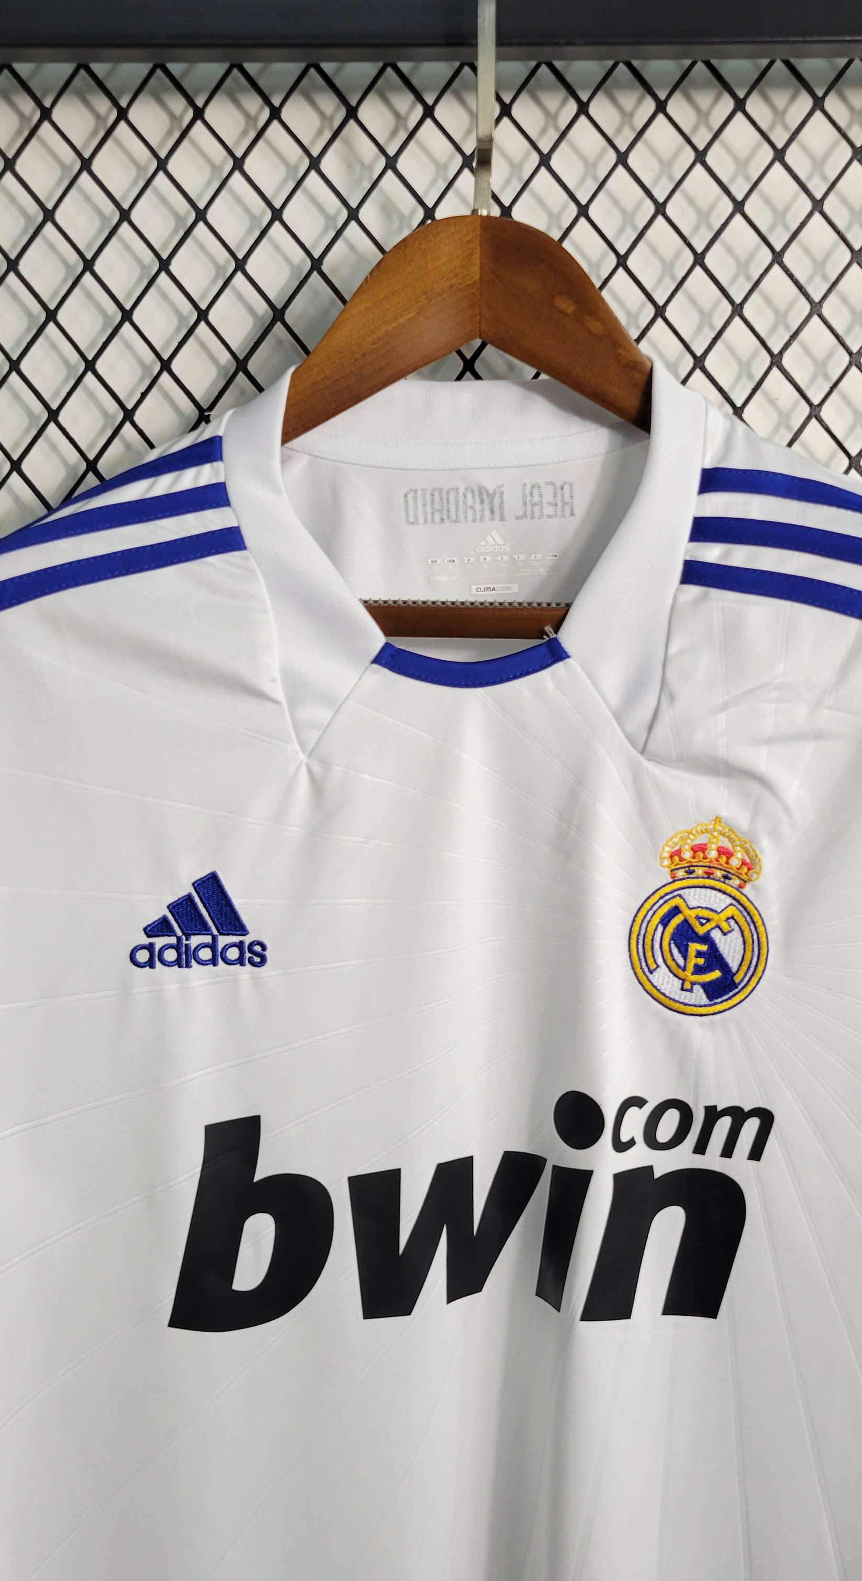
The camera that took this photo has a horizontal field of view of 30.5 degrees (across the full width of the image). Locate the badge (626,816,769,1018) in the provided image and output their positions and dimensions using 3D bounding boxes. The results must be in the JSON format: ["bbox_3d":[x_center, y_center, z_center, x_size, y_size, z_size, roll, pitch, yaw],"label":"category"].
[{"bbox_3d":[0.111,0.051,0.645,0.058,0.082,0.004,8,-5,-4],"label":"badge"}]

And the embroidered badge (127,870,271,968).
[{"bbox_3d":[-0.095,0.053,0.645,0.058,0.040,0.004,-1,-4,8],"label":"embroidered badge"}]

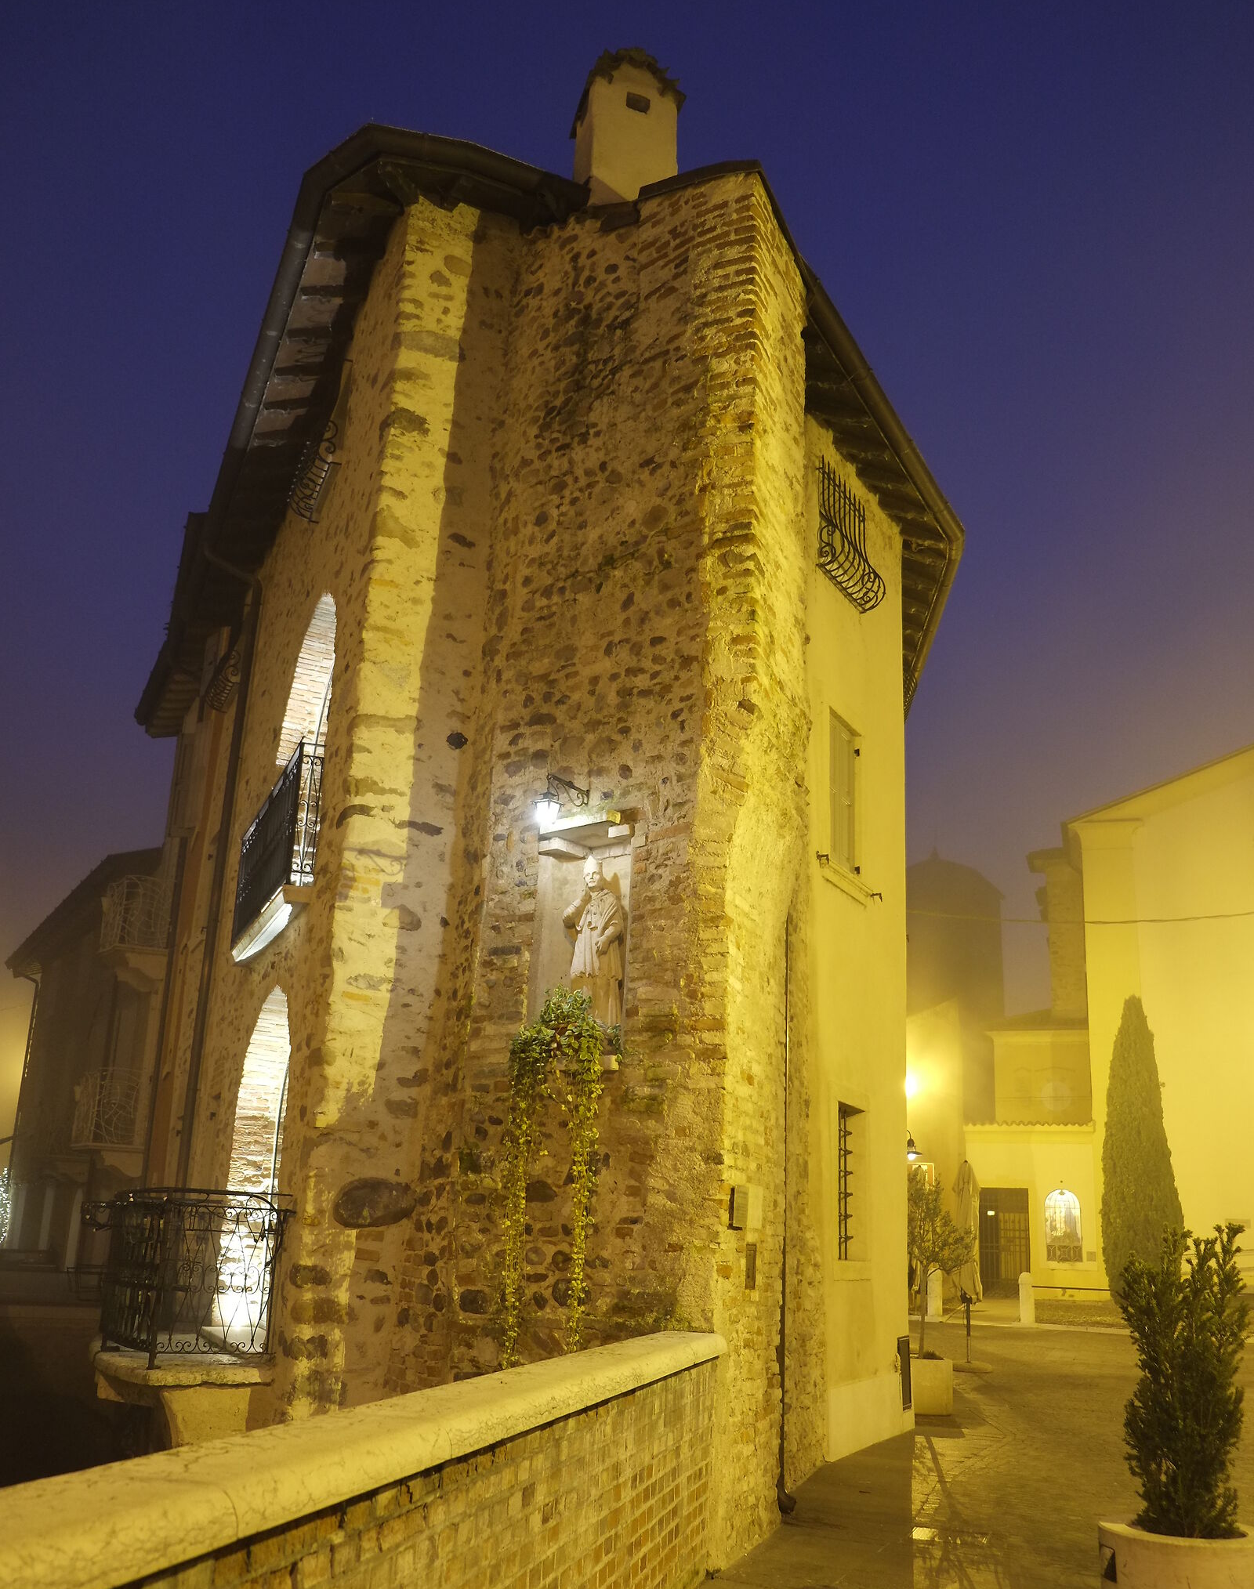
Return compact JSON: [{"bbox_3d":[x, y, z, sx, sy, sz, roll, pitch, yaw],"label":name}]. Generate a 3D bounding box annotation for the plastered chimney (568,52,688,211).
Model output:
[{"bbox_3d":[0.000,-4.620,10.335,0.750,1.520,0.600,9,-18,-20],"label":"plastered chimney"}]

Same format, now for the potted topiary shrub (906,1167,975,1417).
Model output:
[{"bbox_3d":[2.624,4.338,12.619,0.900,2.160,0.900,2,-16,0],"label":"potted topiary shrub"}]

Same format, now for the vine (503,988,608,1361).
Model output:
[{"bbox_3d":[-0.390,2.024,7.484,0.660,2.080,0.240,-11,-21,37],"label":"vine"}]

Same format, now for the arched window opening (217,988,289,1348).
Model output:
[{"bbox_3d":[-2.313,2.479,9.569,0.450,2.300,2.050,9,-18,-22],"label":"arched window opening"}]

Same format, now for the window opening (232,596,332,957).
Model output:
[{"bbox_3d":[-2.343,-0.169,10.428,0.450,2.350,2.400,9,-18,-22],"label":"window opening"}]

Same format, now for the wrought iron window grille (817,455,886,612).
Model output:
[{"bbox_3d":[1.900,-2.121,11.707,0.240,0.960,1.160,-7,-19,28],"label":"wrought iron window grille"}]

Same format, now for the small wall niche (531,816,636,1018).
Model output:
[{"bbox_3d":[-0.188,0.757,8.003,0.710,1.304,0.420,-11,-21,37],"label":"small wall niche"}]

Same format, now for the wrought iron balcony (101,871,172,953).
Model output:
[{"bbox_3d":[-7.626,1.899,21.931,0.720,1.050,1.150,13,-19,-31],"label":"wrought iron balcony"}]

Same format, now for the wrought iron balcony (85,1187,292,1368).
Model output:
[{"bbox_3d":[-2.769,2.939,8.754,0.930,1.000,2.200,9,-18,-22],"label":"wrought iron balcony"}]

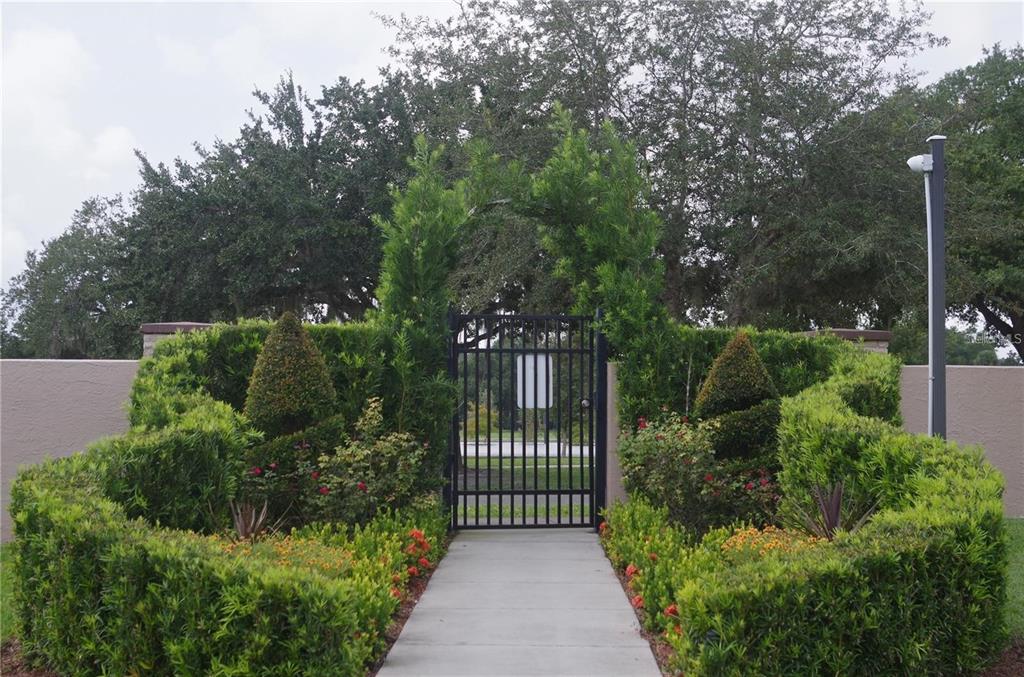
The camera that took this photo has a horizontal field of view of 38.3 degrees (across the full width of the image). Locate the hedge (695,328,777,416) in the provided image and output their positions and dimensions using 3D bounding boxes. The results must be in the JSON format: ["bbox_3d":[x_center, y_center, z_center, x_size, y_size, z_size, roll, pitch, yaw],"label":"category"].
[{"bbox_3d":[1.840,0.300,12.100,0.690,0.740,0.690,0,-2,0],"label":"hedge"}]

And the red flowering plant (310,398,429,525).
[{"bbox_3d":[-1.100,1.050,11.400,0.880,1.150,0.820,0,-2,0],"label":"red flowering plant"}]

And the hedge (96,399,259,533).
[{"bbox_3d":[-2.100,1.010,9.200,1.100,1.120,0.750,1,-2,-23],"label":"hedge"}]

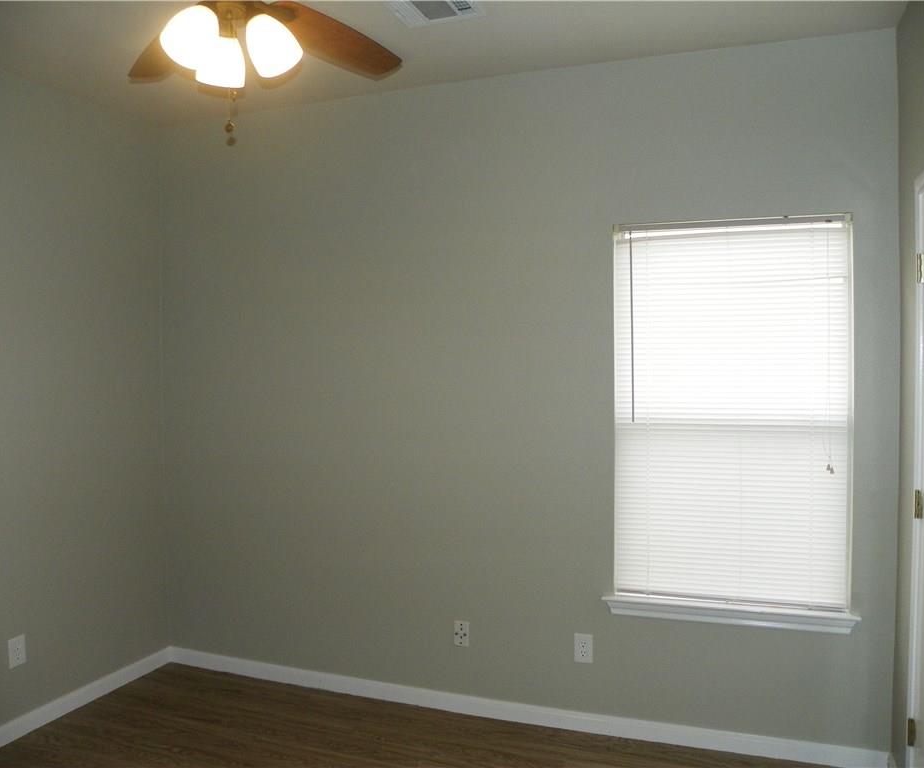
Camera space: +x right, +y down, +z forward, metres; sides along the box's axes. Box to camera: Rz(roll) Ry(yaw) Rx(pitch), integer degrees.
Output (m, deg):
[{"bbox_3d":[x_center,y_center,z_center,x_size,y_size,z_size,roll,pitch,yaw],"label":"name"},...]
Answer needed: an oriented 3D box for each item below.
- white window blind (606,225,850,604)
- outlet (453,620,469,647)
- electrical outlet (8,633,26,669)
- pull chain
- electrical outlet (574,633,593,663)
[{"bbox_3d":[1.044,0.114,2.970,0.880,1.480,0.045,0,1,20],"label":"white window blind"},{"bbox_3d":[-0.002,1.089,3.353,0.070,0.112,0.010,0,1,20],"label":"outlet"},{"bbox_3d":[-1.797,1.082,3.109,0.010,0.118,0.074,0,1,20],"label":"electrical outlet"},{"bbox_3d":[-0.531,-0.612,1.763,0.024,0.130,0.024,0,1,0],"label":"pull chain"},{"bbox_3d":[0.501,1.089,3.166,0.075,0.118,0.010,0,1,20],"label":"electrical outlet"}]

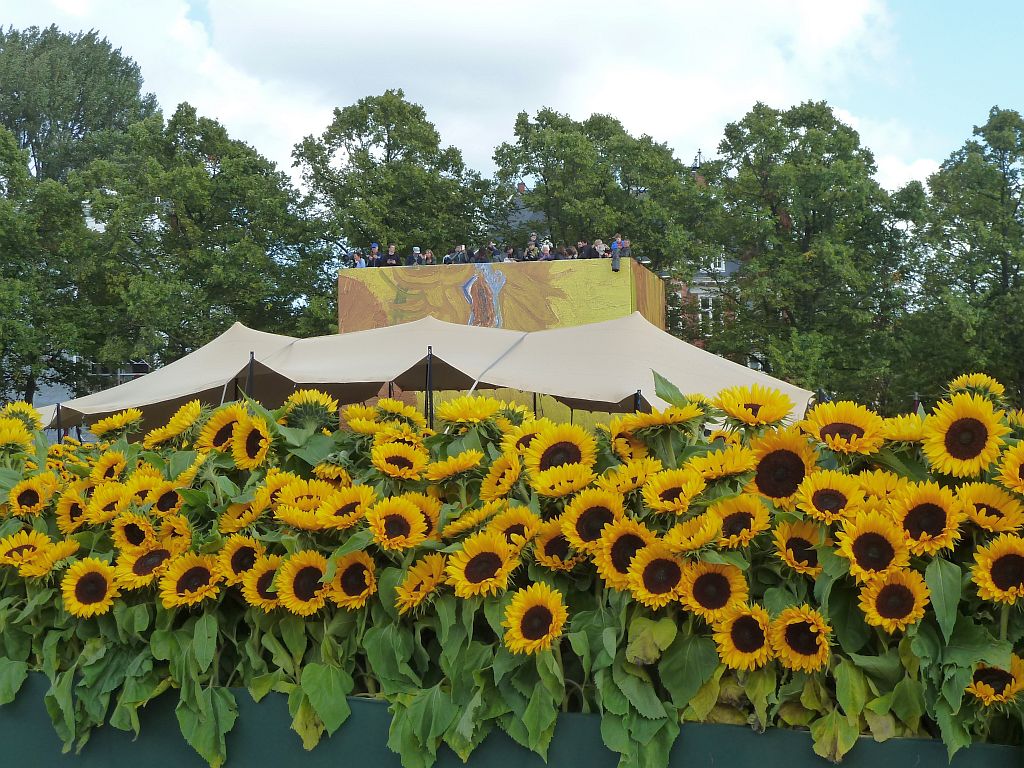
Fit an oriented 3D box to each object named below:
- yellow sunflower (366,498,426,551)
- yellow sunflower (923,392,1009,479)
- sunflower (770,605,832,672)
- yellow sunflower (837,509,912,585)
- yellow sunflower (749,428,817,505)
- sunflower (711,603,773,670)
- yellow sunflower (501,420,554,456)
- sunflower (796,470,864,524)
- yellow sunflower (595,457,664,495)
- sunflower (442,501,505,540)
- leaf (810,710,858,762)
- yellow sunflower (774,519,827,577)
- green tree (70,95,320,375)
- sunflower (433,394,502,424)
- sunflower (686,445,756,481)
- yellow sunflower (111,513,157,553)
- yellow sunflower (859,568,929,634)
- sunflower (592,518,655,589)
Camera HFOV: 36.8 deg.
[{"bbox_3d":[-0.253,0.308,3.400,0.132,0.120,0.050,0,-30,4],"label":"yellow sunflower"},{"bbox_3d":[0.914,0.104,3.100,0.172,0.172,0.060,-1,-11,16],"label":"yellow sunflower"},{"bbox_3d":[0.555,0.488,2.950,0.115,0.128,0.050,-1,-7,29],"label":"sunflower"},{"bbox_3d":[0.673,0.303,2.870,0.141,0.141,0.060,0,-22,6],"label":"yellow sunflower"},{"bbox_3d":[0.609,0.187,3.450,0.170,0.172,0.060,0,-3,0],"label":"yellow sunflower"},{"bbox_3d":[0.450,0.494,3.000,0.125,0.125,0.050,-1,0,18],"label":"sunflower"},{"bbox_3d":[0.043,0.128,3.600,0.140,0.140,0.060,-1,-43,19],"label":"yellow sunflower"},{"bbox_3d":[0.631,0.227,3.050,0.138,0.138,0.060,0,-41,6],"label":"sunflower"},{"bbox_3d":[0.256,0.202,3.350,0.145,0.060,0.145,-1,31,28],"label":"yellow sunflower"},{"bbox_3d":[-0.092,0.317,3.600,0.165,0.060,0.165,-32,9,-19],"label":"sunflower"},{"bbox_3d":[0.591,0.644,2.820,0.090,0.105,0.030,-1,-13,17],"label":"leaf"},{"bbox_3d":[0.685,0.388,3.650,0.150,0.150,0.055,1,-28,-20],"label":"yellow sunflower"},{"bbox_3d":[-12.878,-3.735,62.000,10.157,15.224,9.500,0,-2,0],"label":"green tree"},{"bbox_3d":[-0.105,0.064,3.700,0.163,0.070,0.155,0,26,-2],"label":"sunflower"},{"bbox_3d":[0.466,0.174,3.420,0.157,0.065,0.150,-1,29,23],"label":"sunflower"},{"bbox_3d":[-1.006,0.399,4.100,0.122,0.115,0.055,0,1,6],"label":"yellow sunflower"},{"bbox_3d":[0.831,0.474,3.350,0.152,0.150,0.055,0,-12,0],"label":"yellow sunflower"},{"bbox_3d":[0.230,0.342,3.120,0.130,0.143,0.050,-1,-14,26],"label":"sunflower"}]

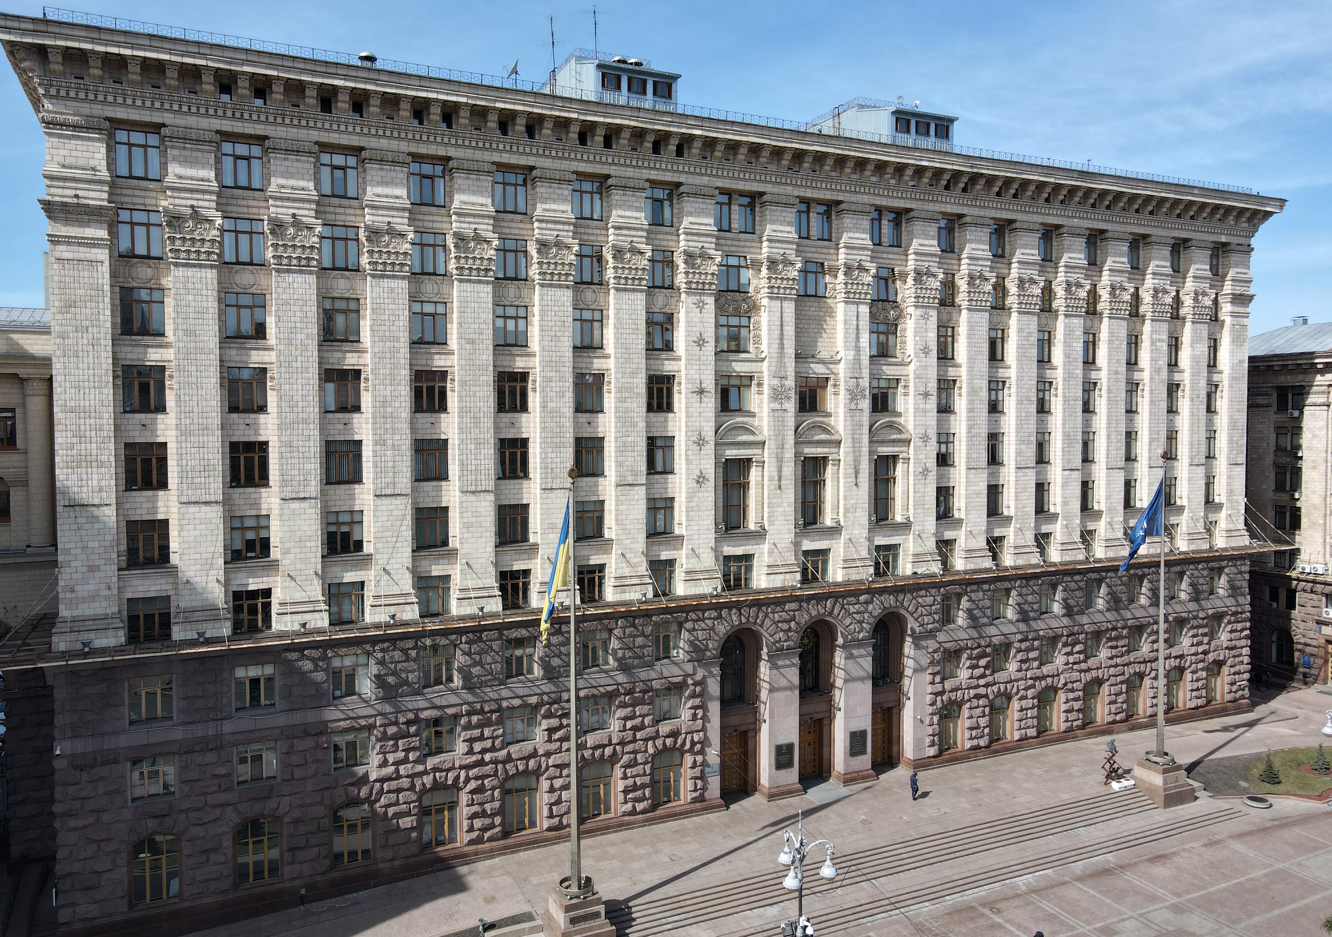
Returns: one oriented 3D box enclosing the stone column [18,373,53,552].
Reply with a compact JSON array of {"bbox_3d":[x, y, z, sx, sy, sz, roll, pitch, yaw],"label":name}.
[{"bbox_3d":[-38.048,-0.347,56.000,1.600,10.400,1.450,-2,3,-24],"label":"stone column"}]

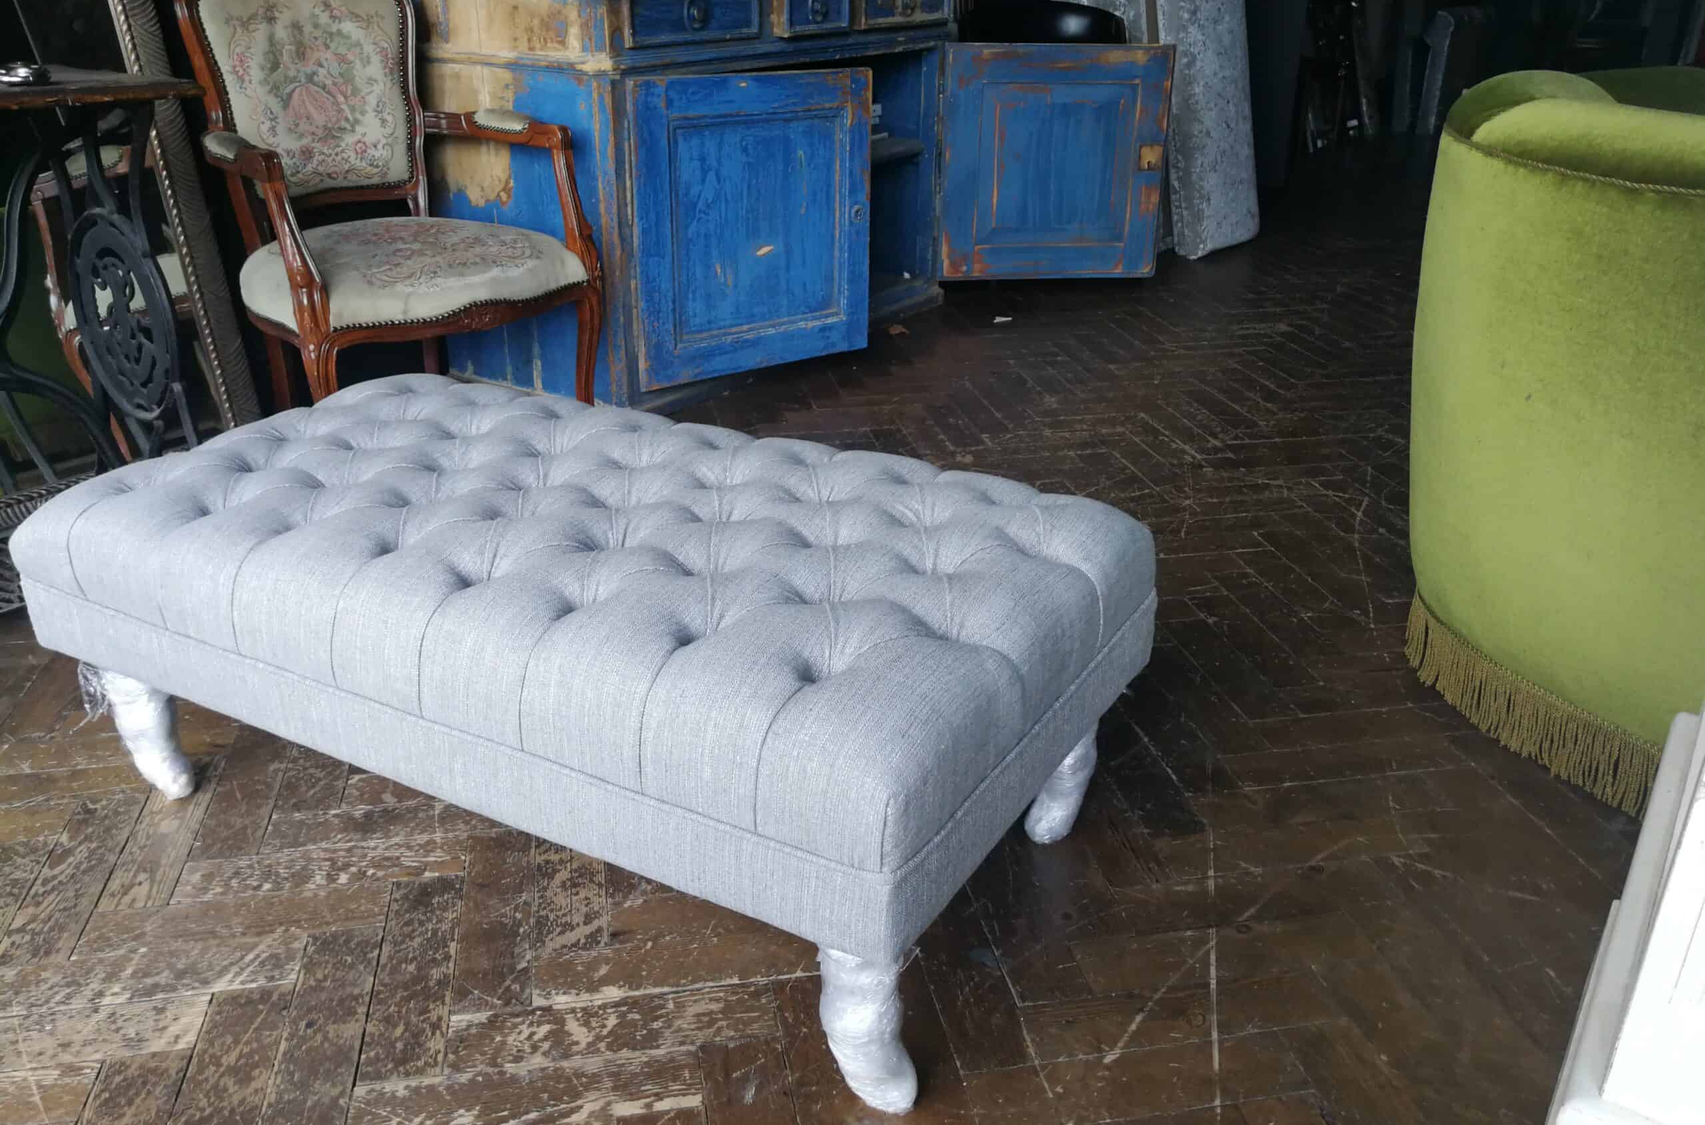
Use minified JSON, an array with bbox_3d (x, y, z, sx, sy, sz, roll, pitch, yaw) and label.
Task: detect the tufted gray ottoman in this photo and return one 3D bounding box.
[{"bbox_3d":[-0.297,0.096,1.517,1.127,0.407,0.641,12,24,28],"label":"tufted gray ottoman"}]

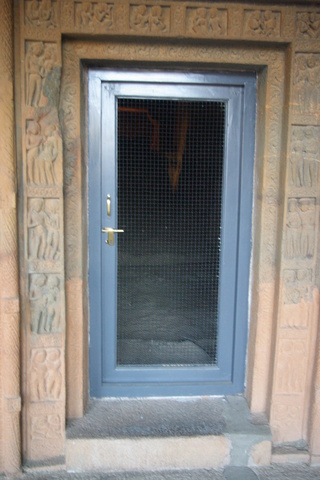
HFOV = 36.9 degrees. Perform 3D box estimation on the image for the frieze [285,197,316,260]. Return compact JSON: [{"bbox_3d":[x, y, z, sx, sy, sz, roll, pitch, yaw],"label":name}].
[{"bbox_3d":[0.790,-0.069,2.724,0.172,0.352,0.055,0,8,-4],"label":"frieze"}]

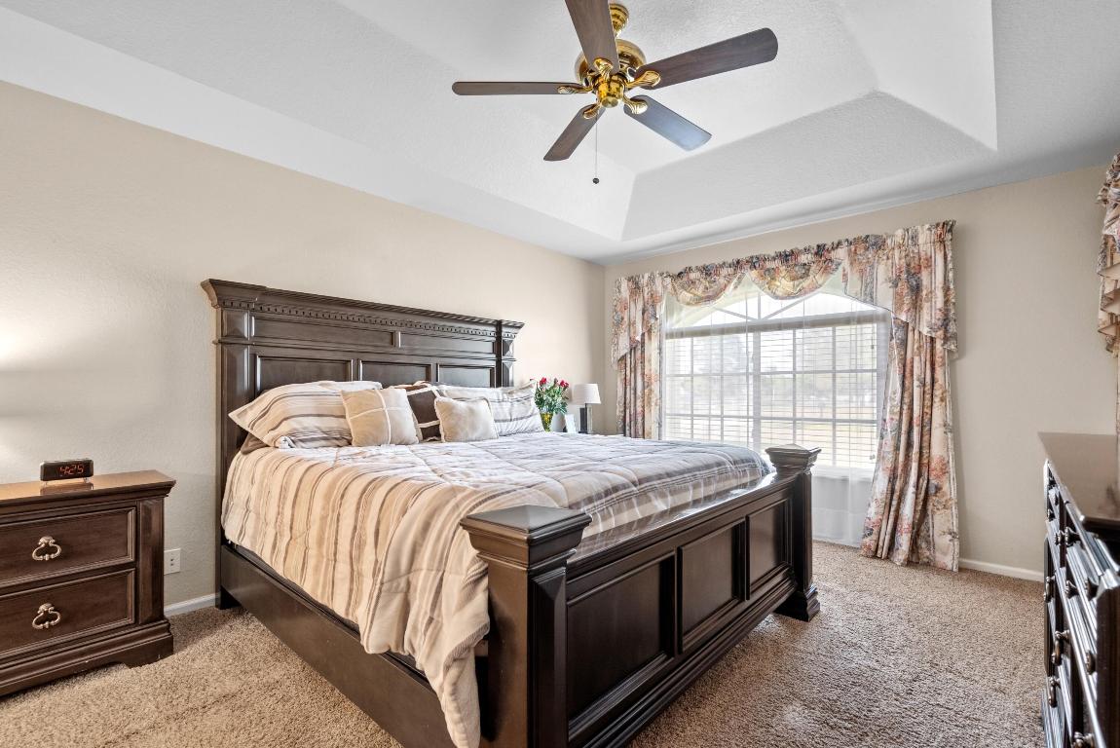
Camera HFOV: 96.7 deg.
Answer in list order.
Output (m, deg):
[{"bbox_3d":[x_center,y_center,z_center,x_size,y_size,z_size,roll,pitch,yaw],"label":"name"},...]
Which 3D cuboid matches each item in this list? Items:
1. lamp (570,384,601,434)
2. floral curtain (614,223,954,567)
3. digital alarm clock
[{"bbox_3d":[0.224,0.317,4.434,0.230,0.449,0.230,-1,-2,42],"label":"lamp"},{"bbox_3d":[1.544,0.155,4.072,2.685,2.230,0.160,-1,-2,42],"label":"floral curtain"},{"bbox_3d":[-2.151,0.423,2.179,0.070,0.091,0.168,-1,-2,42],"label":"digital alarm clock"}]

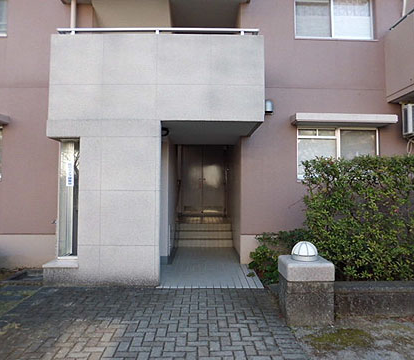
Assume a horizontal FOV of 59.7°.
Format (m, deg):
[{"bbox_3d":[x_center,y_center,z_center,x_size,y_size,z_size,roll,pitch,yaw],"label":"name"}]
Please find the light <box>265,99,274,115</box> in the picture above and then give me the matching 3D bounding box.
[{"bbox_3d":[1.105,-1.280,6.320,0.140,0.220,0.150,0,-1,0],"label":"light"}]

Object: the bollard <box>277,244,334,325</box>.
[{"bbox_3d":[1.045,1.060,3.825,0.475,0.815,0.460,0,-1,0],"label":"bollard"}]

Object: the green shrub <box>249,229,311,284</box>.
[{"bbox_3d":[1.130,1.150,5.700,0.880,0.690,0.850,0,-1,0],"label":"green shrub"}]

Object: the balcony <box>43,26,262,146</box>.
[{"bbox_3d":[-0.700,-1.350,5.680,2.950,1.420,1.500,0,-1,0],"label":"balcony"}]

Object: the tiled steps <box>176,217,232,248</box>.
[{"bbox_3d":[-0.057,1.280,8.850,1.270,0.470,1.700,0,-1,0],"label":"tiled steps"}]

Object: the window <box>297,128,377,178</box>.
[{"bbox_3d":[2.340,-0.450,6.410,1.450,0.950,0.100,0,-1,0],"label":"window"}]

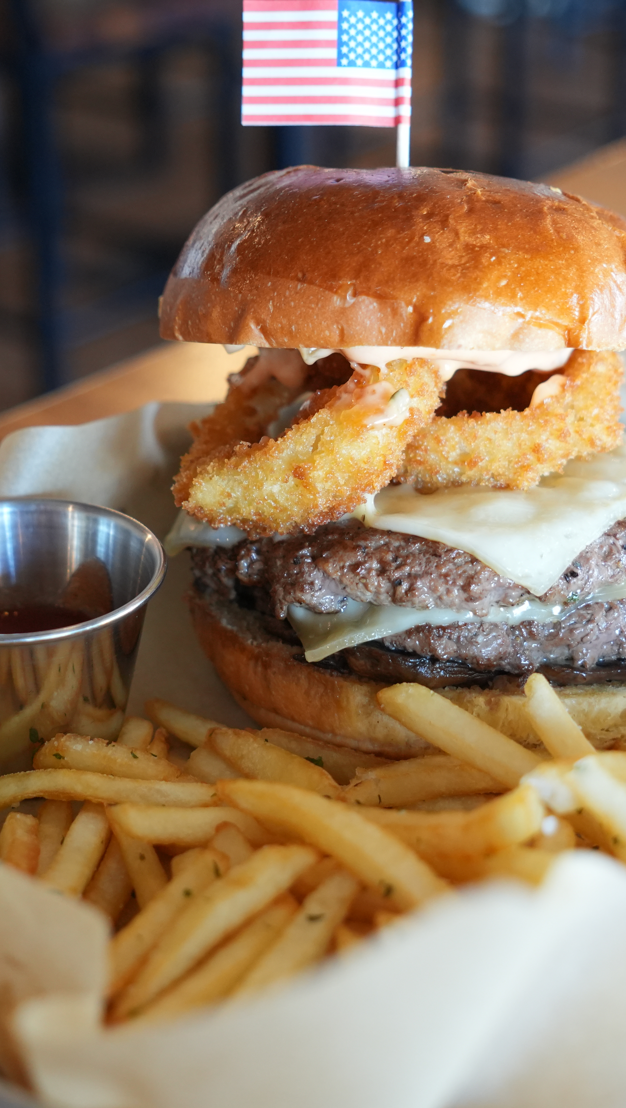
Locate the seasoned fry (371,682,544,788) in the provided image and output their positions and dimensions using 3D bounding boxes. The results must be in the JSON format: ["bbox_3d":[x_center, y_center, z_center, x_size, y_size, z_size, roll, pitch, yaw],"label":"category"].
[{"bbox_3d":[0.033,0.038,0.363,0.049,0.007,0.007,27,38,29],"label":"seasoned fry"}]

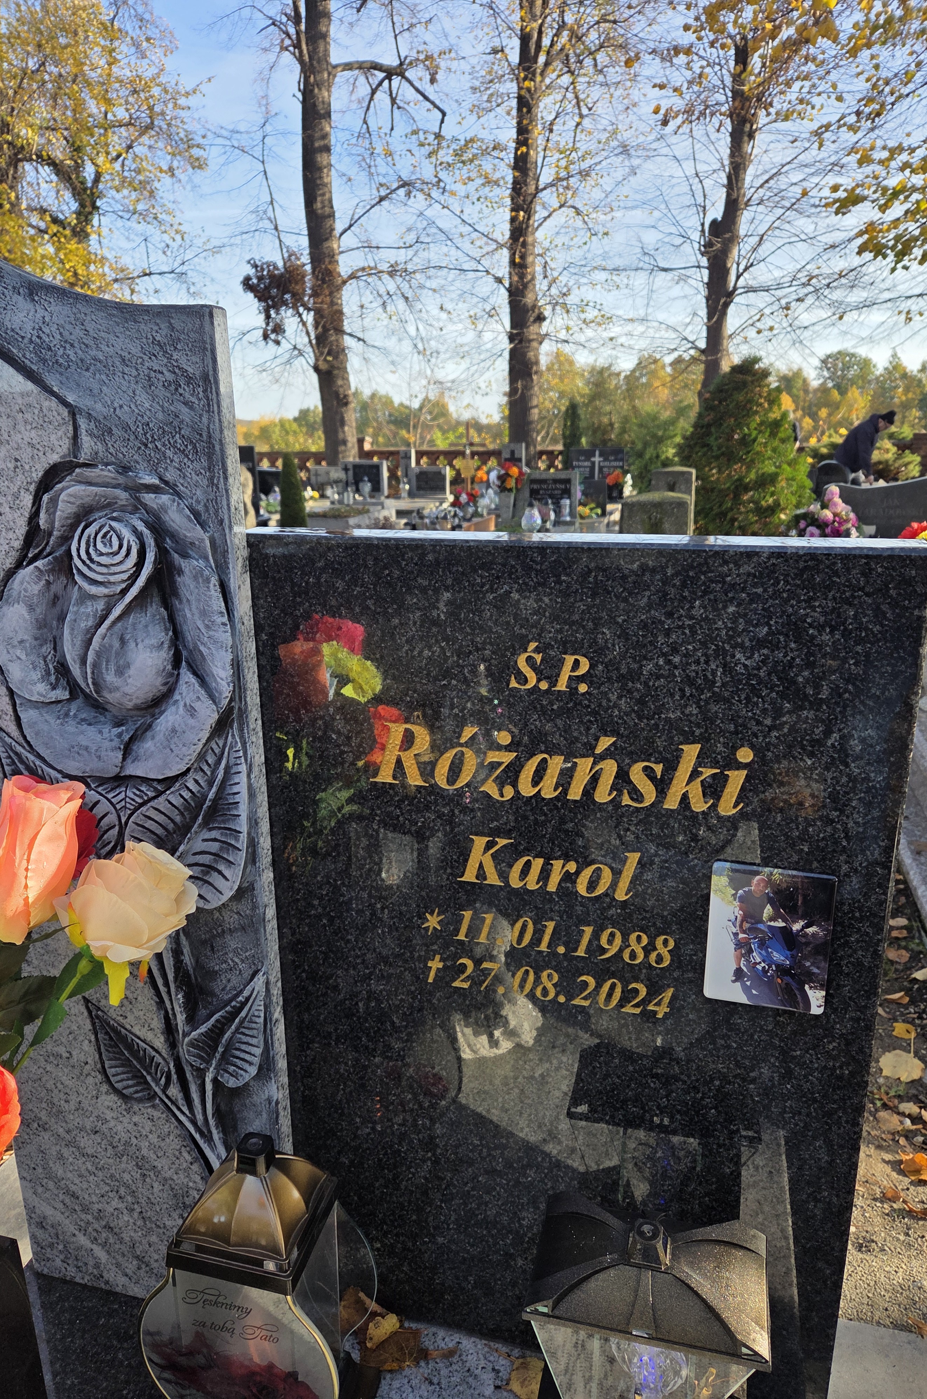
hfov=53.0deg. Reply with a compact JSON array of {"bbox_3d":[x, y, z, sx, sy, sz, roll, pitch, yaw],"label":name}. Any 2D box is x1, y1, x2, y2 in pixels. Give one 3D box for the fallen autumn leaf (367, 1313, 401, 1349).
[{"bbox_3d":[-0.082,0.618,0.912,0.036,0.013,0.026,-16,23,-42],"label":"fallen autumn leaf"}]

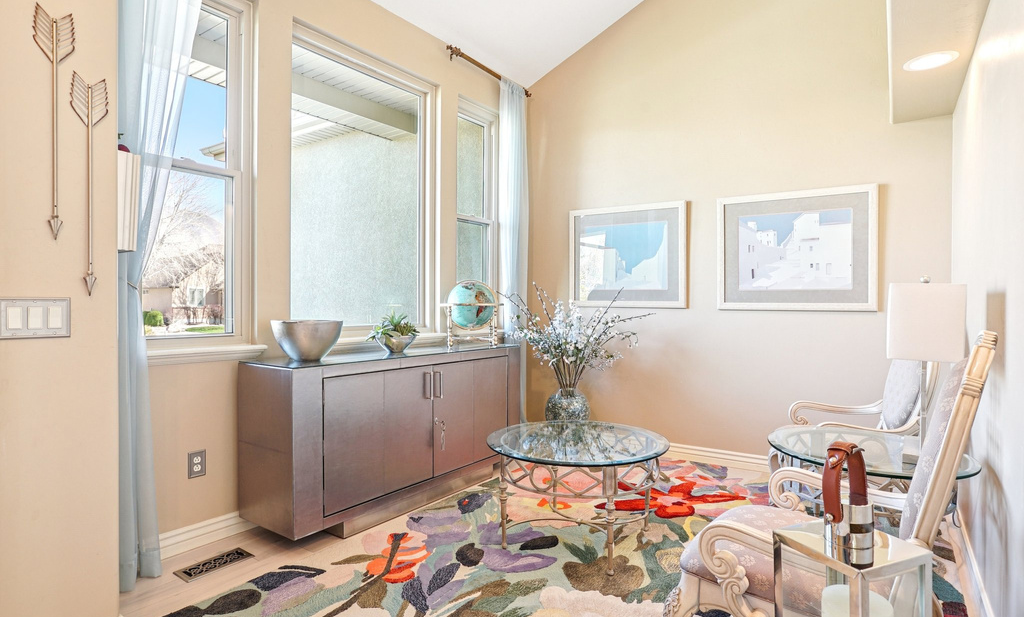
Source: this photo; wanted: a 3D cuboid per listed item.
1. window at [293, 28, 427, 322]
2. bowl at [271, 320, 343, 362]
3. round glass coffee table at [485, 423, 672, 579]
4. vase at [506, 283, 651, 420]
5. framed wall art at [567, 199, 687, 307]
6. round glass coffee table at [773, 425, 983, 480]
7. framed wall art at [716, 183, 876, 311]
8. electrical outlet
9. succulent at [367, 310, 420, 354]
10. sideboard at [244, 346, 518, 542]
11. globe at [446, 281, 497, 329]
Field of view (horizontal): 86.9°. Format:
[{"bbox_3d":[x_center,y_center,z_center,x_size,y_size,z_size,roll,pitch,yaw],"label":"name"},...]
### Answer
[{"bbox_3d":[-0.905,-0.708,3.405,0.090,1.667,1.081,1,1,37],"label":"window"},{"bbox_3d":[-1.061,0.167,2.797,0.378,0.205,0.378,0,0,0],"label":"bowl"},{"bbox_3d":[0.318,0.881,2.652,0.876,0.484,0.876,0,0,0],"label":"round glass coffee table"},{"bbox_3d":[0.473,0.469,3.982,0.943,1.306,0.759,0,1,32],"label":"vase"},{"bbox_3d":[0.890,-0.402,4.255,0.958,0.796,0.030,0,1,32],"label":"framed wall art"},{"bbox_3d":[1.582,0.881,2.427,0.805,0.498,0.805,1,1,37],"label":"round glass coffee table"},{"bbox_3d":[1.885,-0.381,3.629,0.953,0.795,0.030,0,1,32],"label":"framed wall art"},{"bbox_3d":[-1.483,0.734,2.549,0.008,0.122,0.080,1,1,37],"label":"electrical outlet"},{"bbox_3d":[-0.711,0.138,3.285,0.270,0.258,0.293,1,1,36],"label":"succulent"},{"bbox_3d":[-0.653,0.695,3.246,0.481,0.856,1.725,1,1,36],"label":"sideboard"},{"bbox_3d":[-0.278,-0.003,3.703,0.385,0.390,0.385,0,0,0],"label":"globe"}]

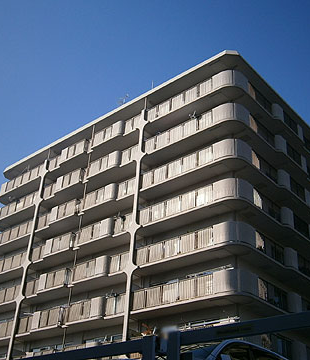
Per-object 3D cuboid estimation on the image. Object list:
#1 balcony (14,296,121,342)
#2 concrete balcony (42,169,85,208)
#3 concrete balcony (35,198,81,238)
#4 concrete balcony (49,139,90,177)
[{"bbox_3d":[-5.472,9.475,33.863,10.584,1.246,1.652,-22,-39,36],"label":"balcony"},{"bbox_3d":[-6.882,0.698,41.191,5.012,1.246,1.652,-22,-39,36],"label":"concrete balcony"},{"bbox_3d":[-7.337,3.151,39.960,5.600,1.288,1.708,-22,-39,36],"label":"concrete balcony"},{"bbox_3d":[-6.725,-1.700,42.628,5.012,1.246,1.652,-22,-39,36],"label":"concrete balcony"}]

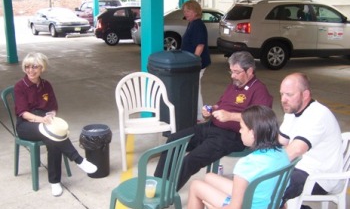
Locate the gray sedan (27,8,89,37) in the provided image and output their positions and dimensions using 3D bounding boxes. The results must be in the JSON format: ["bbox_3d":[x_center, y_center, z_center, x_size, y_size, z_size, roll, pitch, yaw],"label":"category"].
[{"bbox_3d":[-6.231,-4.422,20.516,1.770,1.410,4.650,-10,18,-37],"label":"gray sedan"}]

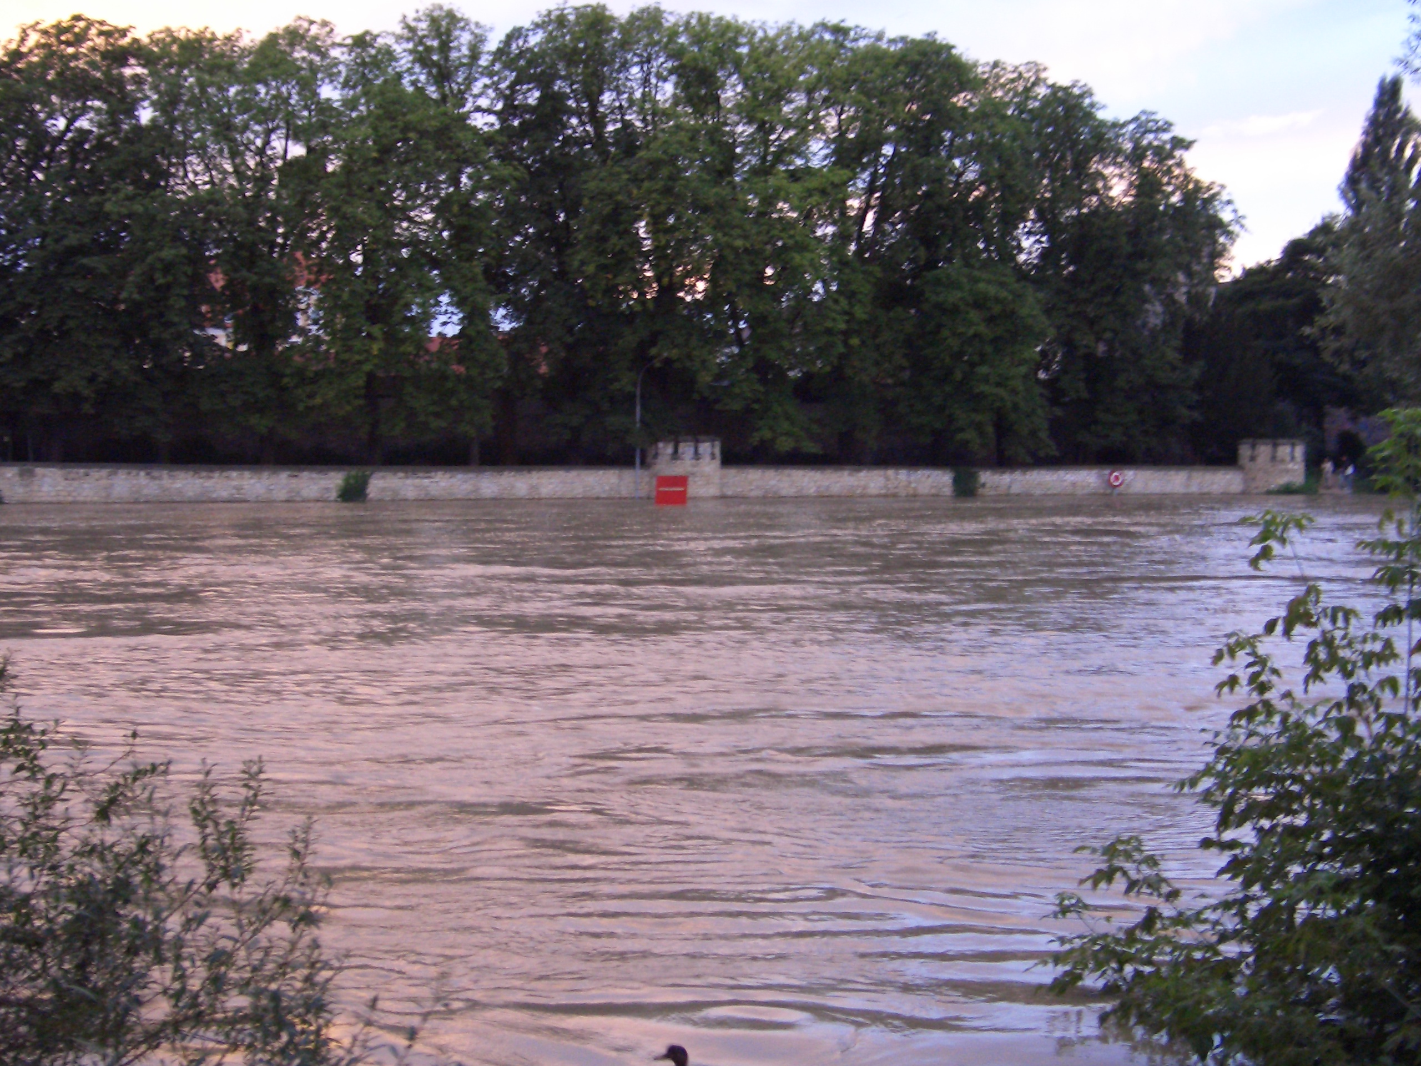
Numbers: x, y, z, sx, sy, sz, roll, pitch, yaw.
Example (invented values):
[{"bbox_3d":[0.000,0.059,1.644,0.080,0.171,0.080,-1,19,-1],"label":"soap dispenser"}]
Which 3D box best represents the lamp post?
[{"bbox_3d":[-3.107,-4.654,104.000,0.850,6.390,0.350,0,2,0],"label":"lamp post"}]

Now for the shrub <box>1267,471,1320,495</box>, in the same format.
[{"bbox_3d":[29.143,-2.486,113.000,2.670,1.190,1.700,0,2,0],"label":"shrub"}]

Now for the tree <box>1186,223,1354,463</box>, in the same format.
[{"bbox_3d":[30.730,-9.847,124.000,9.210,14.390,9.000,0,2,0],"label":"tree"}]

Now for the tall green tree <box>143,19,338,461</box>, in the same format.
[{"bbox_3d":[-21.449,-13.042,103.000,8.910,20.870,8.300,0,2,0],"label":"tall green tree"}]

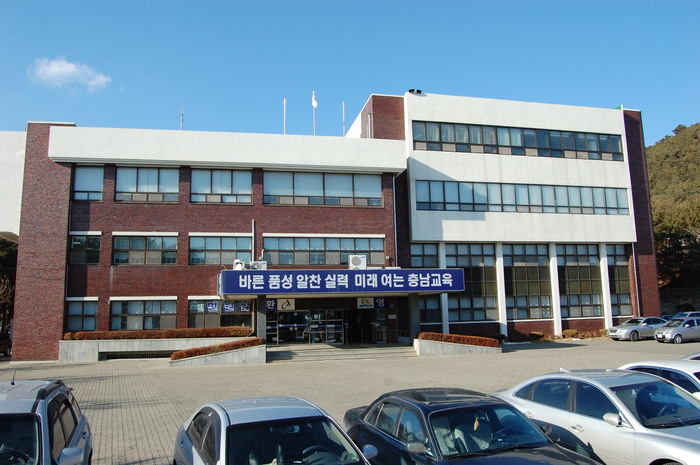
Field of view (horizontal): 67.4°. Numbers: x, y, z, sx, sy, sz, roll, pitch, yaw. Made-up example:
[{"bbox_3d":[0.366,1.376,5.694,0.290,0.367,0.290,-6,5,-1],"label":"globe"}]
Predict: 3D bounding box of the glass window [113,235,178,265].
[{"bbox_3d":[-11.786,1.010,30.275,3.679,1.752,0.150,1,-9,-12],"label":"glass window"}]

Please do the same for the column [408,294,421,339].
[{"bbox_3d":[3.429,4.617,27.786,0.440,2.659,0.500,0,-8,-12],"label":"column"}]

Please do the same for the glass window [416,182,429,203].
[{"bbox_3d":[4.975,-2.757,35.613,1.020,1.507,0.100,1,-9,-12],"label":"glass window"}]

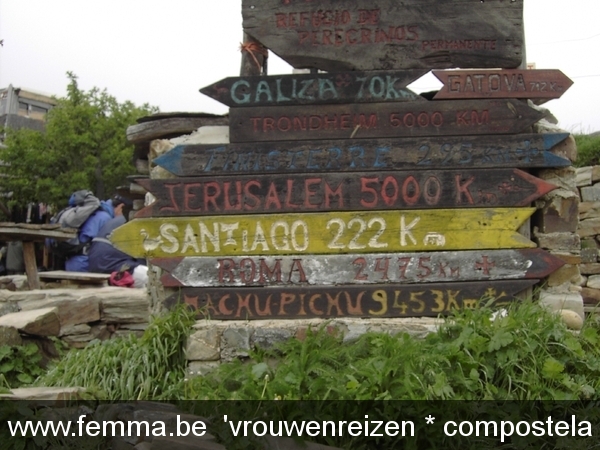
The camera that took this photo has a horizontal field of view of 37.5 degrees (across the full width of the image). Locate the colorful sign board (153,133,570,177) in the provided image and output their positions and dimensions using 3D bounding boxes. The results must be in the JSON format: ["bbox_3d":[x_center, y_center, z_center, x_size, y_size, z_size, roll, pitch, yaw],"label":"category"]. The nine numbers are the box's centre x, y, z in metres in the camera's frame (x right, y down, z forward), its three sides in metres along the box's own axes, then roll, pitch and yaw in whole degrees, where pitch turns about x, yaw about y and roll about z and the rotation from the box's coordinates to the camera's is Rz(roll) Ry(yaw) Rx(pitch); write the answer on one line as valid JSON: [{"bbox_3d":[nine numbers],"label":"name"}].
[{"bbox_3d":[0.315,-0.356,4.522,2.136,0.166,0.040,-2,0,-2],"label":"colorful sign board"}]

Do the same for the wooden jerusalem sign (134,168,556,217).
[{"bbox_3d":[0.238,-0.164,4.519,2.155,0.191,0.040,-2,0,-2],"label":"wooden jerusalem sign"}]

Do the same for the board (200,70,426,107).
[{"bbox_3d":[0.069,-0.697,4.512,1.165,0.155,0.040,-2,0,-3],"label":"board"}]

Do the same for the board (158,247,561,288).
[{"bbox_3d":[0.299,0.217,4.522,2.105,0.153,0.040,-1,0,-2],"label":"board"}]

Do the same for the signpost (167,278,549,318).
[{"bbox_3d":[0.263,0.384,4.520,1.921,0.158,0.040,-1,0,-2],"label":"signpost"}]

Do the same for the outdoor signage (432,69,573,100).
[{"bbox_3d":[1.048,-0.724,4.554,0.729,0.149,0.040,0,0,-2],"label":"outdoor signage"}]

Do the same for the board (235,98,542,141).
[{"bbox_3d":[0.448,-0.530,4.528,1.613,0.176,0.040,-2,0,-3],"label":"board"}]

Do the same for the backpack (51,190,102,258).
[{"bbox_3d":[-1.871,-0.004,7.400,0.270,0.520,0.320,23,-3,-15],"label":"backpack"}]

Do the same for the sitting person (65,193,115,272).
[{"bbox_3d":[-1.754,0.105,7.400,0.450,0.600,0.480,-1,0,-12],"label":"sitting person"}]

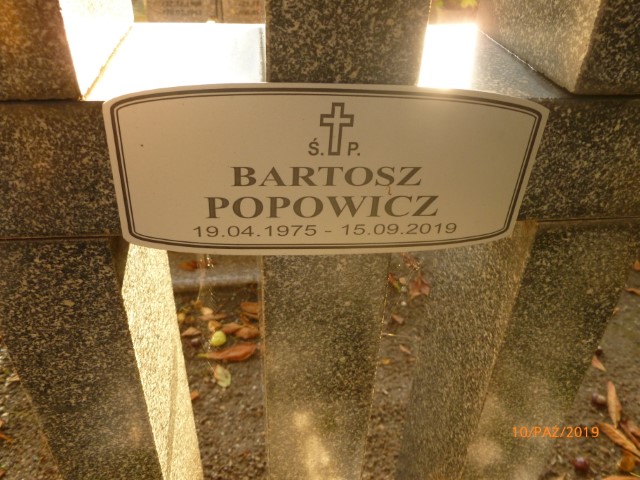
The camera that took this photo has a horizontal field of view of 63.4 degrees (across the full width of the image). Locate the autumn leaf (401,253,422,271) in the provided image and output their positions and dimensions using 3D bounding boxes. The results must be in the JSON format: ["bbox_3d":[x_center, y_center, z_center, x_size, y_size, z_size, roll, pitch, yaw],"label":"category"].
[{"bbox_3d":[0.252,0.059,1.424,0.036,0.018,0.070,-18,37,-29],"label":"autumn leaf"}]

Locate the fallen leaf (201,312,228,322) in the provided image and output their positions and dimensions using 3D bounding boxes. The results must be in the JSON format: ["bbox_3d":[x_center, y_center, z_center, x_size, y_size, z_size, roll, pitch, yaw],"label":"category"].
[{"bbox_3d":[-0.247,0.179,1.205,0.064,0.012,0.022,2,32,0],"label":"fallen leaf"}]

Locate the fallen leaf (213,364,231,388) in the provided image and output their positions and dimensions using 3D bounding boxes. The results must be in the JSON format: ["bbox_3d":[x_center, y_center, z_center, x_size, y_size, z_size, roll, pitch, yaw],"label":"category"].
[{"bbox_3d":[-0.199,0.277,1.050,0.028,0.012,0.054,-9,33,-17],"label":"fallen leaf"}]

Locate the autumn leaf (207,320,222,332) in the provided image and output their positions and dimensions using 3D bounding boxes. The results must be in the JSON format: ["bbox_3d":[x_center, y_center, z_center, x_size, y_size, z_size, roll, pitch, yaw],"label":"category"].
[{"bbox_3d":[-0.238,0.197,1.176,0.034,0.014,0.026,2,32,0],"label":"autumn leaf"}]

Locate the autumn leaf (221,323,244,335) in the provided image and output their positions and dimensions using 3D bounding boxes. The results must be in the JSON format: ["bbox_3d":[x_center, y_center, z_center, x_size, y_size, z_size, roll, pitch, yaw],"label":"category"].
[{"bbox_3d":[-0.223,0.225,1.318,0.054,0.015,0.035,-6,34,-12],"label":"autumn leaf"}]

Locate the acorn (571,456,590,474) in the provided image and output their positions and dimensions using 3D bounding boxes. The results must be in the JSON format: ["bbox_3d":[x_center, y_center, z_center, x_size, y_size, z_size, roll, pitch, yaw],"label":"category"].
[{"bbox_3d":[0.451,0.389,0.896,0.026,0.025,0.026,2,32,0],"label":"acorn"}]

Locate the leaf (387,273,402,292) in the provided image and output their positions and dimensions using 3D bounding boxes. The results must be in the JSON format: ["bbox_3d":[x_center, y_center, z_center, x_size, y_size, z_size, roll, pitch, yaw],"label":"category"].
[{"bbox_3d":[0.215,0.123,1.494,0.030,0.015,0.093,-9,35,-16],"label":"leaf"}]

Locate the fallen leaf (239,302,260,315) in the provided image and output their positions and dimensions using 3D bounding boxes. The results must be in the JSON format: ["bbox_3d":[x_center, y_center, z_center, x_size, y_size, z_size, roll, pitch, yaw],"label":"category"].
[{"bbox_3d":[-0.163,0.163,1.235,0.052,0.013,0.028,2,32,0],"label":"fallen leaf"}]

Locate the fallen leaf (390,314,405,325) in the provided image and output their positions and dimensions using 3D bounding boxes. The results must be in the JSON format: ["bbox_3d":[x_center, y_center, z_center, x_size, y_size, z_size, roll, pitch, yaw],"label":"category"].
[{"bbox_3d":[0.204,0.209,1.363,0.022,0.012,0.043,-25,41,-35],"label":"fallen leaf"}]

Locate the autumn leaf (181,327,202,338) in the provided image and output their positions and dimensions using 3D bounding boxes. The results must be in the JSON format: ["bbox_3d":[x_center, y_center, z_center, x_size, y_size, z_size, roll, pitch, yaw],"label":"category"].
[{"bbox_3d":[-0.287,0.207,1.156,0.047,0.014,0.024,2,32,0],"label":"autumn leaf"}]

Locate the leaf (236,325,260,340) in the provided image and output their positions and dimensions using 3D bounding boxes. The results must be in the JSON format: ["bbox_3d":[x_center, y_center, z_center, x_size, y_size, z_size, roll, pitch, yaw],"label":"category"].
[{"bbox_3d":[-0.183,0.233,1.304,0.060,0.018,0.040,-5,34,-11],"label":"leaf"}]

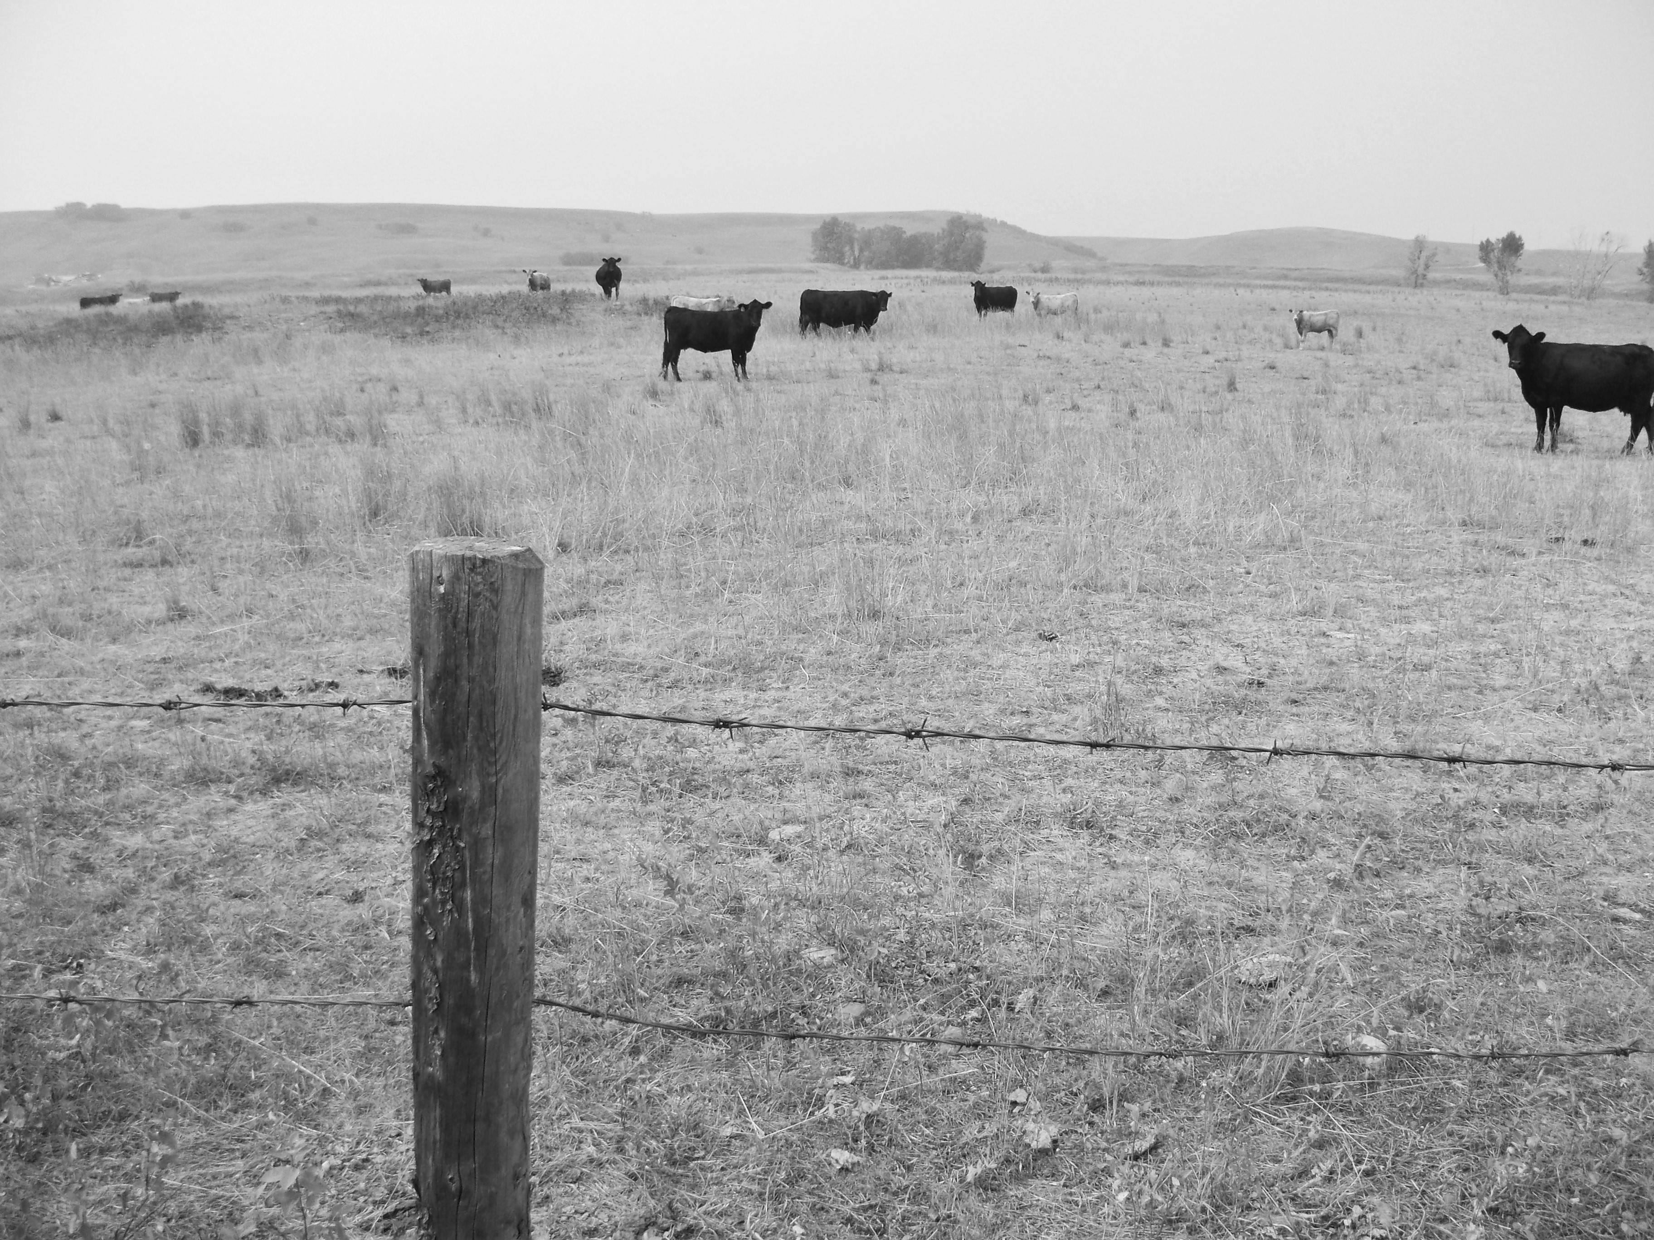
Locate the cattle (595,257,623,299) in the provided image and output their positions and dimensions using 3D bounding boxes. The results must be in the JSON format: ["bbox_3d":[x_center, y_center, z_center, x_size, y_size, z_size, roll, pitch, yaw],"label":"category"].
[{"bbox_3d":[-7.092,-11.058,45.000,0.750,1.450,2.200,-3,15,-17],"label":"cattle"}]

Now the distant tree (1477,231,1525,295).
[{"bbox_3d":[73.021,-38.644,150.000,5.100,7.000,5.000,9,16,27],"label":"distant tree"}]

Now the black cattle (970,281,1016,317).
[{"bbox_3d":[6.085,-11.541,50.000,0.750,1.420,2.200,14,19,41],"label":"black cattle"}]

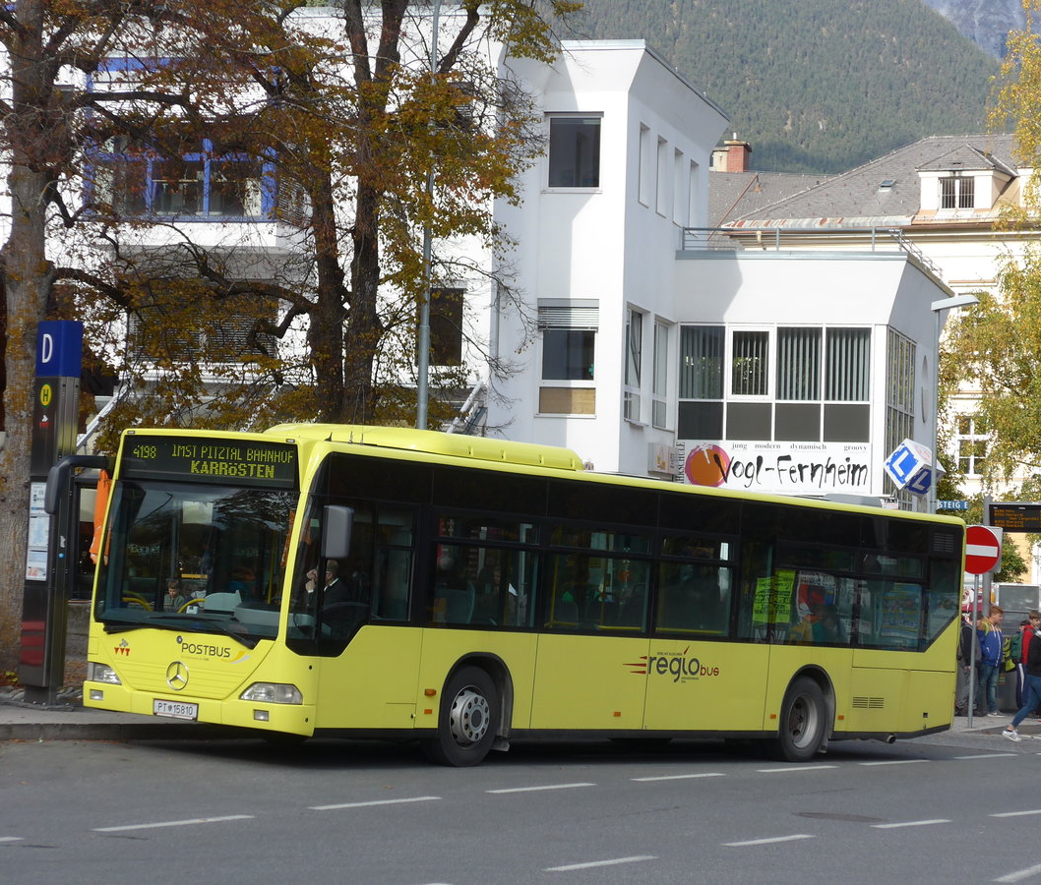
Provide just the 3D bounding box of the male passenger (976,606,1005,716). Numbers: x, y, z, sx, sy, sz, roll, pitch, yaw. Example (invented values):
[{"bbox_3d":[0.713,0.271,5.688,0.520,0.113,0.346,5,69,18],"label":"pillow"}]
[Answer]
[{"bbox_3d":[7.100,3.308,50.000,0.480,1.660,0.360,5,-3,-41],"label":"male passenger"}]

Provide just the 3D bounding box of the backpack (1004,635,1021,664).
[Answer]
[{"bbox_3d":[7.814,3.287,52.500,0.230,0.470,0.320,3,-2,-12],"label":"backpack"}]

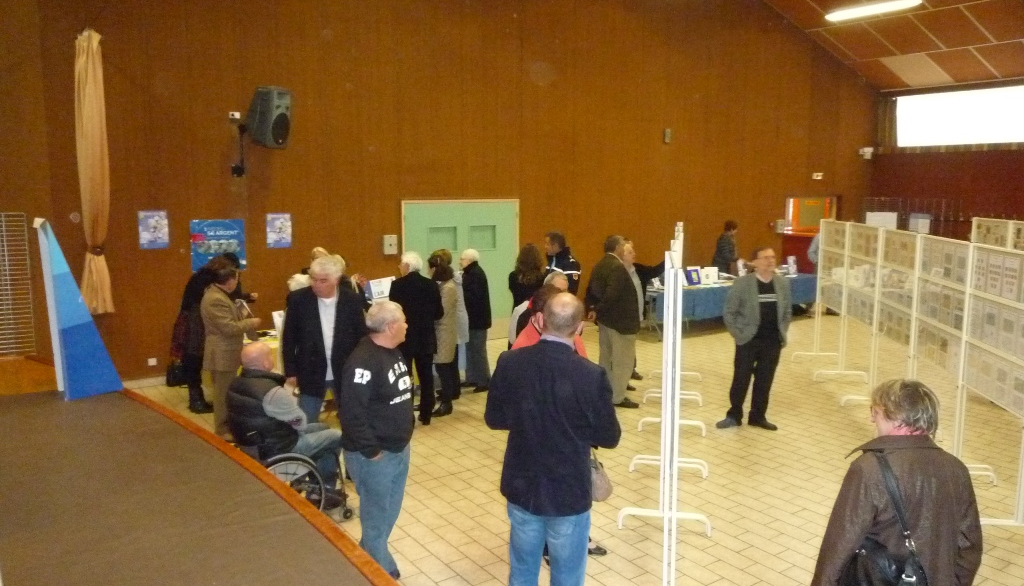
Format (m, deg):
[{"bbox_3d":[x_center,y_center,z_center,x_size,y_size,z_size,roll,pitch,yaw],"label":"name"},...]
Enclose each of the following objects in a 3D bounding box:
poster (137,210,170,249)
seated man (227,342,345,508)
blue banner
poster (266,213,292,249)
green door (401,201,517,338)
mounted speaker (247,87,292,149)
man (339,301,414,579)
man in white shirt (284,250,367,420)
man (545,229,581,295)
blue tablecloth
[{"bbox_3d":[-4.081,-0.721,8.431,0.300,0.420,0.010,-5,9,-35],"label":"poster"},{"bbox_3d":[-1.503,0.895,4.881,0.800,1.220,0.560,-7,10,-42],"label":"seated man"},{"bbox_3d":[-3.505,-0.567,8.856,0.612,0.610,0.010,-5,9,-35],"label":"blue banner"},{"bbox_3d":[-2.907,-0.779,9.250,0.300,0.420,0.010,-5,9,-35],"label":"poster"},{"bbox_3d":[-0.695,-0.294,10.876,1.970,2.100,0.080,-5,9,-35],"label":"green door"},{"bbox_3d":[-2.833,-2.040,8.621,0.350,0.670,0.410,10,10,14],"label":"mounted speaker"},{"bbox_3d":[-0.774,0.829,4.298,0.360,1.645,0.500,2,8,12],"label":"man"},{"bbox_3d":[-1.322,0.621,5.369,0.600,1.770,0.360,-2,8,-11],"label":"man in white shirt"},{"bbox_3d":[0.548,0.196,8.437,0.360,1.780,0.520,-6,9,-35],"label":"man"},{"bbox_3d":[3.752,0.041,12.574,4.400,0.530,0.760,-5,9,-35],"label":"blue tablecloth"}]

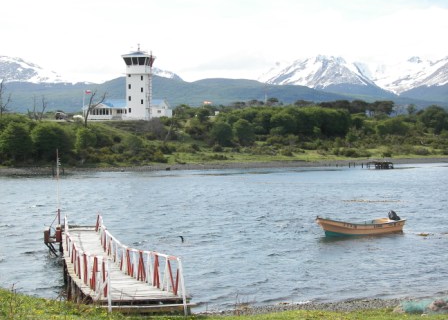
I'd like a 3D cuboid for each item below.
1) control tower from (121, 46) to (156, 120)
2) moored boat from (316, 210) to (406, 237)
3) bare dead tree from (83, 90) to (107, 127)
[{"bbox_3d":[-20.365,-18.286,232.000,7.000,17.800,7.000,0,2,12],"label":"control tower"},{"bbox_3d":[9.316,4.406,66.000,6.700,1.600,1.750,-1,2,-32],"label":"moored boat"},{"bbox_3d":[-28.067,-11.140,212.000,5.000,8.000,4.200,0,2,0],"label":"bare dead tree"}]

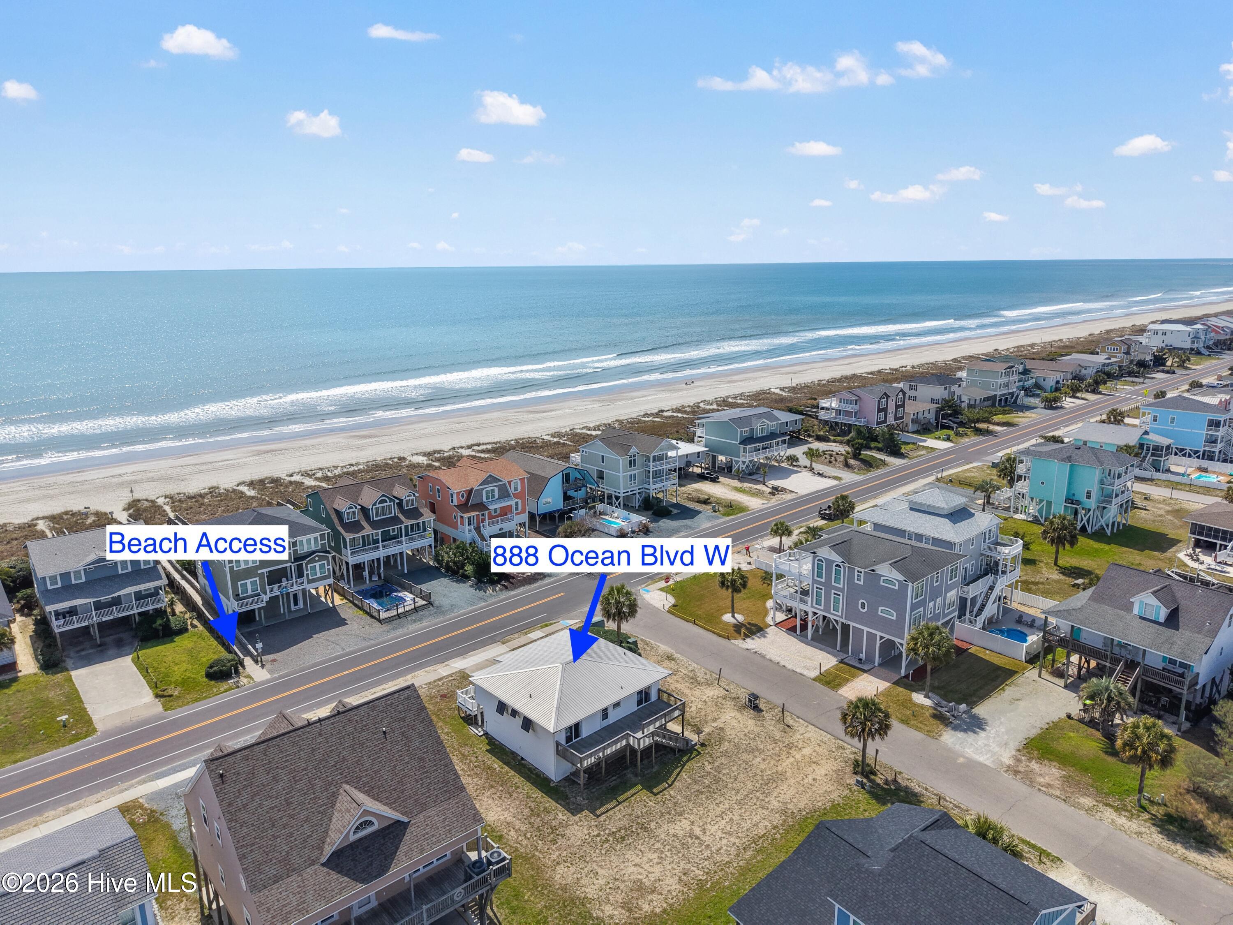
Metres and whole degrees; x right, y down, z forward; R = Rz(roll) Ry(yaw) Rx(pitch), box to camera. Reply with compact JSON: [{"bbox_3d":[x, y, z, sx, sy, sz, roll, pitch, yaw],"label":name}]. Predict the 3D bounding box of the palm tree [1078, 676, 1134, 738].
[{"bbox_3d":[39.787,19.948,69.220,4.400,4.800,4.400,-12,17,-40],"label":"palm tree"}]

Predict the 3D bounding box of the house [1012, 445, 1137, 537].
[{"bbox_3d":[66.450,2.960,125.040,9.900,11.700,14.700,-13,18,-42],"label":"house"}]

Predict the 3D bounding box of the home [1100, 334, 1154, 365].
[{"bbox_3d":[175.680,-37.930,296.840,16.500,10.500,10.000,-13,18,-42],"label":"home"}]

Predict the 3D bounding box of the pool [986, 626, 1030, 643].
[{"bbox_3d":[40.199,18.418,88.322,5.200,1.100,4.500,-12,17,-40],"label":"pool"}]

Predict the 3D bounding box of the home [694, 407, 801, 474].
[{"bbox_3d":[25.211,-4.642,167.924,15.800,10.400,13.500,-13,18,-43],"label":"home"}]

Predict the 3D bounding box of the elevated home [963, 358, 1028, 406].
[{"bbox_3d":[101.709,-21.810,232.393,12.277,10.620,13.641,-13,18,-42],"label":"elevated home"}]

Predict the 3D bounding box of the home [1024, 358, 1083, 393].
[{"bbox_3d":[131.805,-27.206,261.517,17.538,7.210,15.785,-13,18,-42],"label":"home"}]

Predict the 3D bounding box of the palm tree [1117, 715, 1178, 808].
[{"bbox_3d":[37.970,21.530,61.466,3.682,7.400,3.682,8,16,33],"label":"palm tree"}]

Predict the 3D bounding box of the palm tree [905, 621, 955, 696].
[{"bbox_3d":[27.810,17.510,75.150,4.500,7.000,4.500,-1,13,0],"label":"palm tree"}]

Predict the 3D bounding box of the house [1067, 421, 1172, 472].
[{"bbox_3d":[92.850,-2.920,158.250,11.500,7.400,15.600,-13,18,-42],"label":"house"}]

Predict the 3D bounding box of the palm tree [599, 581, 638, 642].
[{"bbox_3d":[0.170,16.610,92.870,4.250,7.410,4.250,-1,13,0],"label":"palm tree"}]

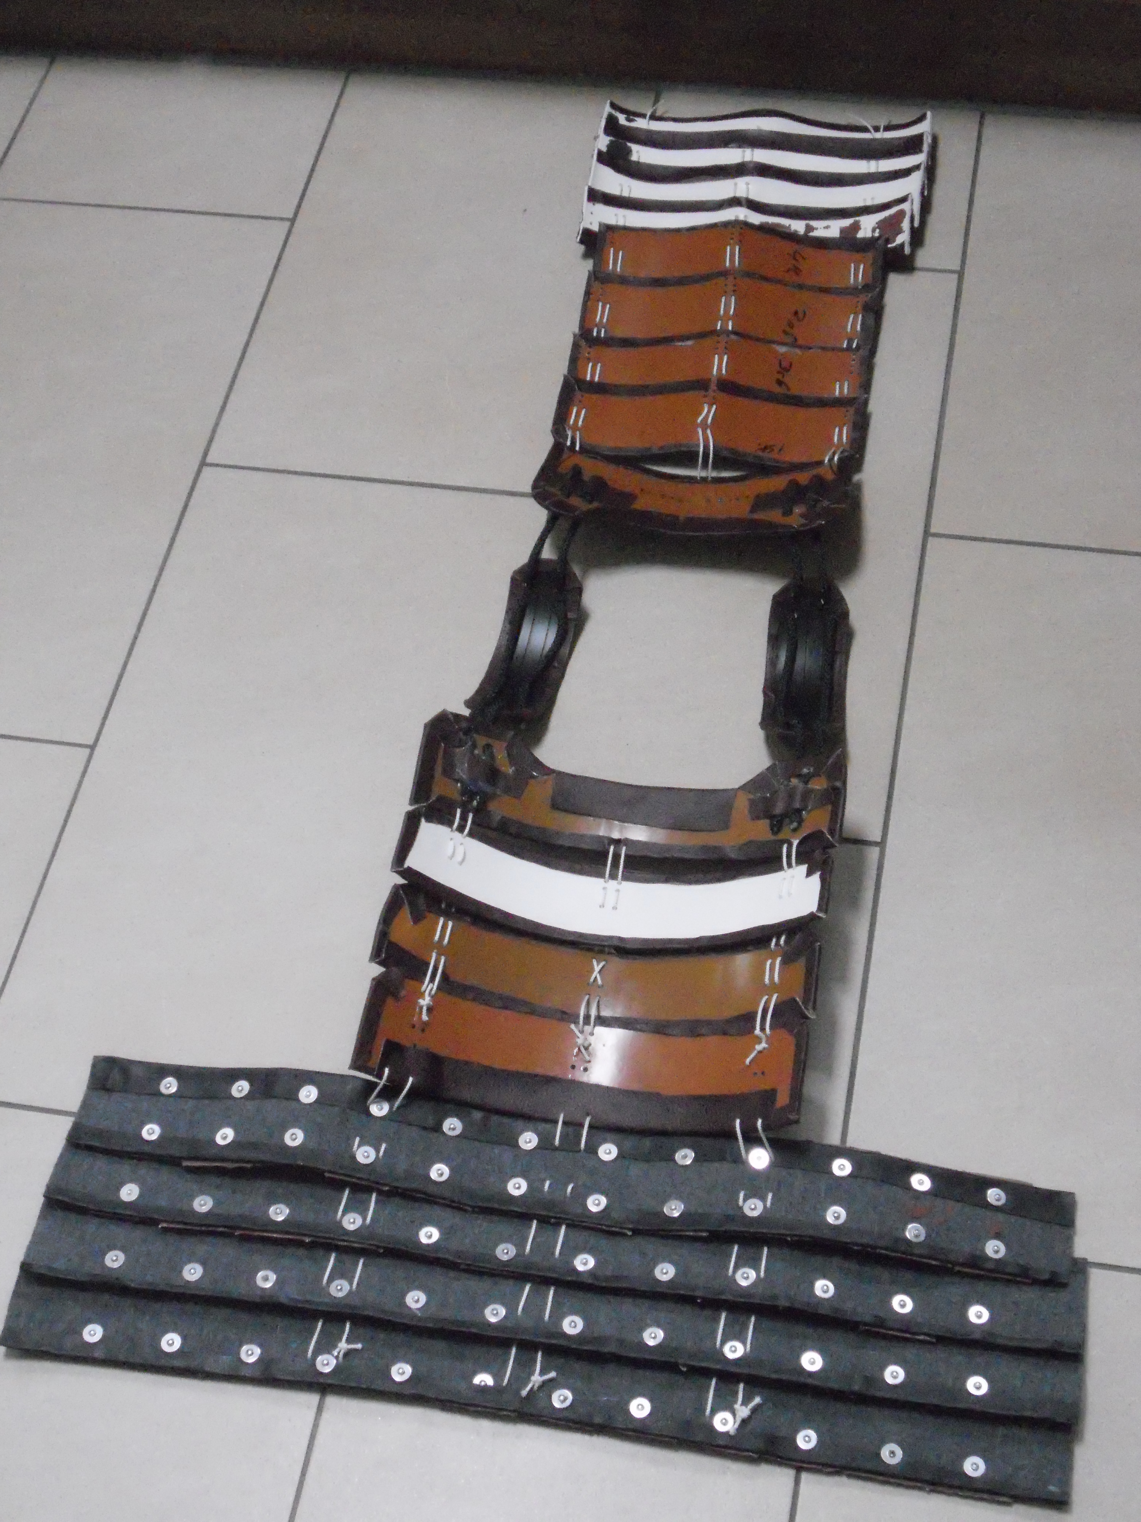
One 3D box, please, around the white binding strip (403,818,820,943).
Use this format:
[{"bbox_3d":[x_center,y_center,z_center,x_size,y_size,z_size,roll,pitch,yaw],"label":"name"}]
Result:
[{"bbox_3d":[0.033,0.090,1.668,0.292,0.060,0.050,7,55,9],"label":"white binding strip"}]

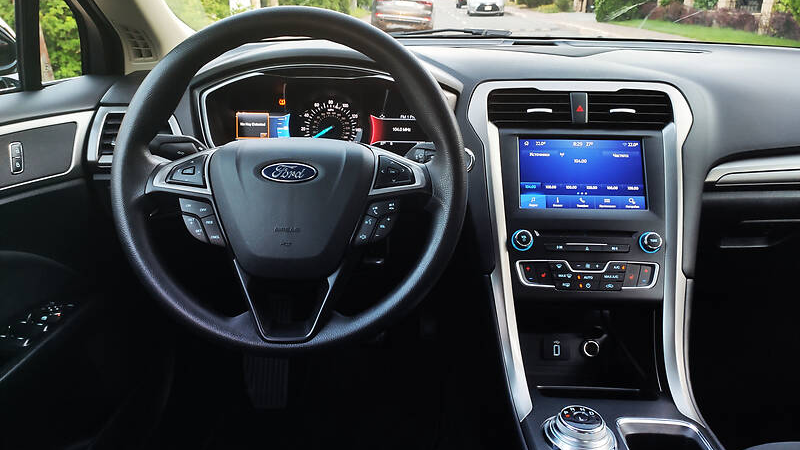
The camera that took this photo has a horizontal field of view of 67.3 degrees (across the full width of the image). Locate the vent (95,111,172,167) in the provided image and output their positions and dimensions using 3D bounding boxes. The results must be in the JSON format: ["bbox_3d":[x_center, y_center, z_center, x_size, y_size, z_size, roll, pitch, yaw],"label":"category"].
[{"bbox_3d":[-0.371,-0.119,0.840,0.104,0.078,0.050,0,2,-3],"label":"vent"}]

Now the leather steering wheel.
[{"bbox_3d":[-0.117,-0.050,0.650,0.374,0.374,0.100,0,-6,1],"label":"leather steering wheel"}]

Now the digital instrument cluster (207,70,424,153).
[{"bbox_3d":[-0.119,-0.161,0.875,0.335,0.138,0.090,0,2,1],"label":"digital instrument cluster"}]

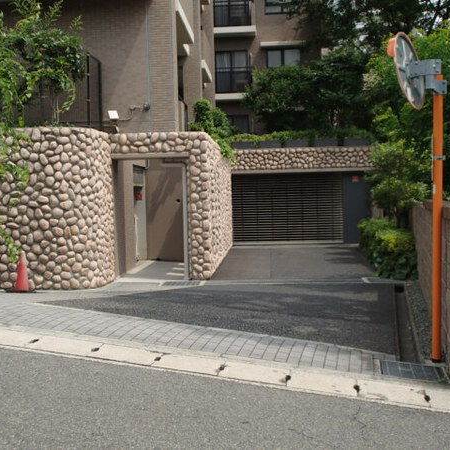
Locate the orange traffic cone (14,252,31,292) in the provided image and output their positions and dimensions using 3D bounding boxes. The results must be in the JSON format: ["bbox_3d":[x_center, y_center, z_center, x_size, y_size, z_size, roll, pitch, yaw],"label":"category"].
[{"bbox_3d":[-3.415,0.790,12.300,0.380,0.680,0.380,-2,2,-15],"label":"orange traffic cone"}]

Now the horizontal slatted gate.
[{"bbox_3d":[2.110,-0.560,24.600,3.760,2.360,0.100,-1,2,4],"label":"horizontal slatted gate"}]

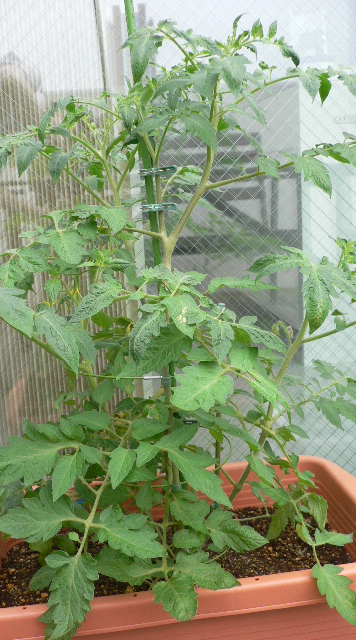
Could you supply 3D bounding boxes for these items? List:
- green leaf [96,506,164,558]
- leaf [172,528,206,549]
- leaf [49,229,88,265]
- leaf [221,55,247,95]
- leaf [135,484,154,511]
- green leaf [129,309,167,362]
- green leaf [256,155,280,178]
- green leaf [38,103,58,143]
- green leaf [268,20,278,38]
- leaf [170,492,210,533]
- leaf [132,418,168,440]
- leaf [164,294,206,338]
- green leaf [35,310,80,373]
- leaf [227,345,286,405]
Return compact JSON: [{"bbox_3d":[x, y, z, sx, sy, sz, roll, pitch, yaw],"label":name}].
[{"bbox_3d":[-0.055,0.266,0.803,0.093,0.017,0.050,20,51,13],"label":"green leaf"},{"bbox_3d":[0.017,0.321,0.950,0.046,0.010,0.029,9,43,6],"label":"leaf"},{"bbox_3d":[-0.161,-0.108,0.950,0.046,0.069,0.014,-19,-27,-16],"label":"leaf"},{"bbox_3d":[0.076,-0.334,0.881,0.029,0.062,0.020,-13,-17,5],"label":"leaf"},{"bbox_3d":[-0.049,0.262,0.960,0.028,0.042,0.015,3,-22,2],"label":"leaf"},{"bbox_3d":[-0.042,0.021,0.897,0.042,0.077,0.022,21,-12,16],"label":"green leaf"},{"bbox_3d":[0.127,-0.210,0.892,0.025,0.046,0.009,-26,-24,-12],"label":"green leaf"},{"bbox_3d":[-0.190,-0.290,0.950,0.012,0.065,0.023,24,-17,-39],"label":"green leaf"},{"bbox_3d":[0.140,-0.426,0.950,0.012,0.028,0.005,21,0,-28],"label":"green leaf"},{"bbox_3d":[0.024,0.270,0.905,0.068,0.013,0.050,39,58,21],"label":"leaf"},{"bbox_3d":[-0.039,0.154,0.912,0.053,0.029,0.014,-13,-30,5],"label":"leaf"},{"bbox_3d":[0.011,-0.005,0.910,0.046,0.068,0.015,-20,-22,-9],"label":"leaf"},{"bbox_3d":[-0.158,0.029,0.875,0.040,0.110,0.016,-29,-23,-21],"label":"green leaf"},{"bbox_3d":[0.106,0.071,0.836,0.049,0.018,0.109,-22,57,-32],"label":"leaf"}]

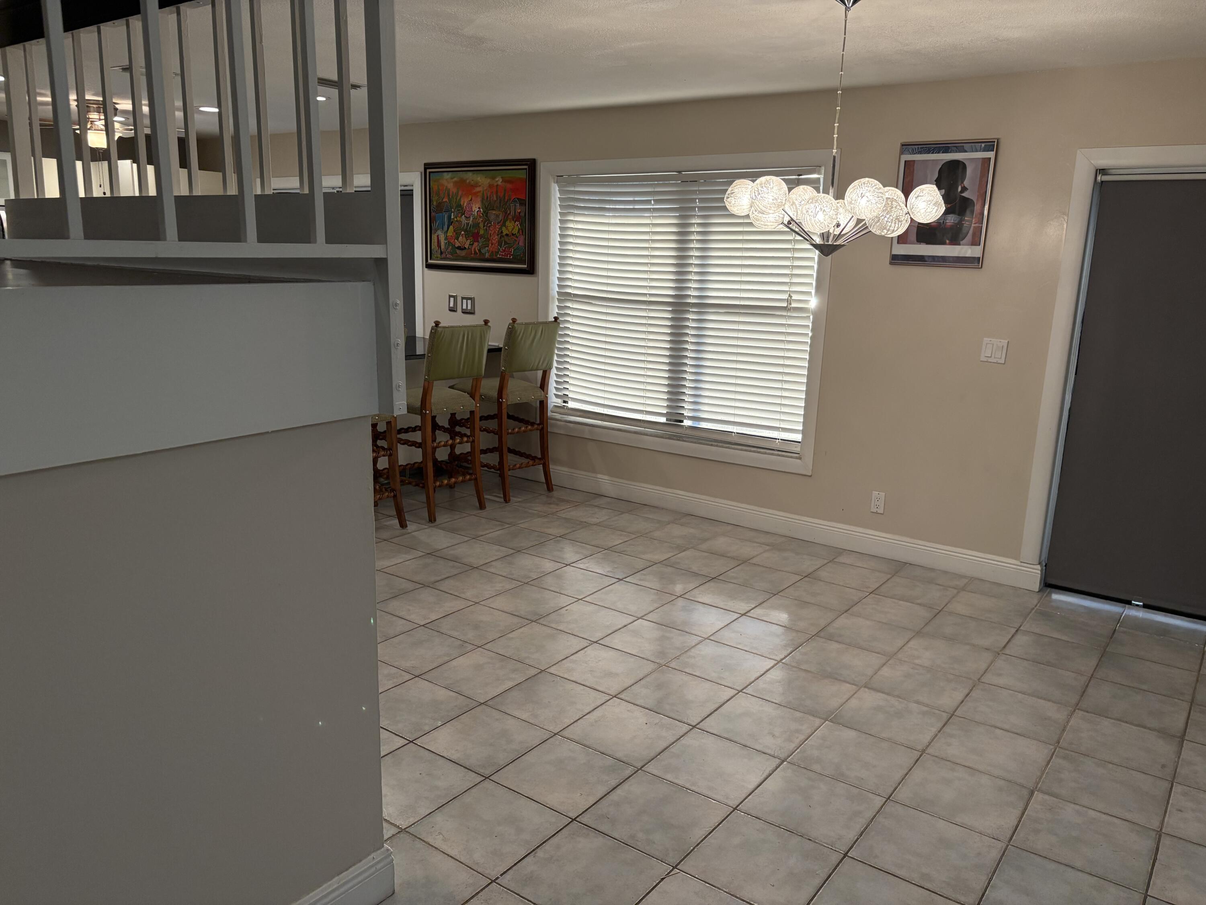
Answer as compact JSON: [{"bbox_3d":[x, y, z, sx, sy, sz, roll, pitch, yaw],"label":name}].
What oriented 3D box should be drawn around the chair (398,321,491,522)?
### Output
[{"bbox_3d":[-1.032,-0.229,5.485,0.590,1.170,0.515,12,16,39],"label":"chair"}]

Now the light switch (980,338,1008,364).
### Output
[{"bbox_3d":[1.921,-0.496,4.442,0.114,0.115,0.015,11,15,35],"label":"light switch"}]

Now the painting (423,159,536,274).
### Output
[{"bbox_3d":[-0.856,-1.628,6.272,1.036,0.735,0.040,11,15,35],"label":"painting"}]

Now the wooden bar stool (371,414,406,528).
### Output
[{"bbox_3d":[-1.429,-0.152,5.069,0.590,1.170,0.515,13,16,41],"label":"wooden bar stool"}]

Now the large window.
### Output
[{"bbox_3d":[0.422,-0.880,5.535,1.856,1.590,0.100,11,15,35],"label":"large window"}]

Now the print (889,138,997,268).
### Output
[{"bbox_3d":[1.676,-1.224,4.477,0.458,0.600,0.025,11,15,35],"label":"print"}]

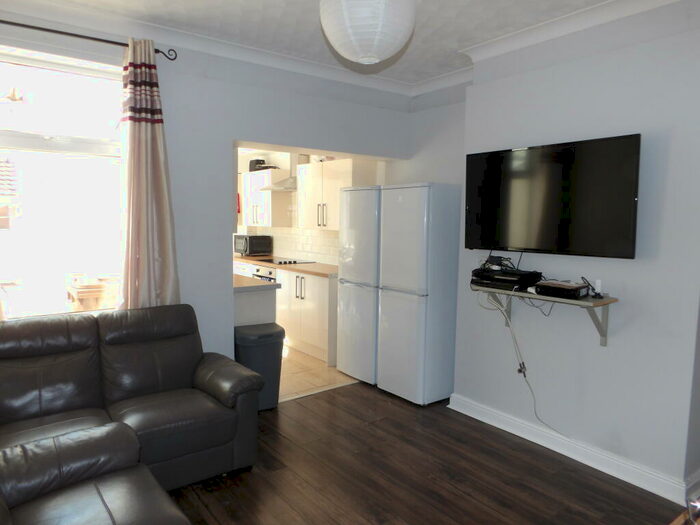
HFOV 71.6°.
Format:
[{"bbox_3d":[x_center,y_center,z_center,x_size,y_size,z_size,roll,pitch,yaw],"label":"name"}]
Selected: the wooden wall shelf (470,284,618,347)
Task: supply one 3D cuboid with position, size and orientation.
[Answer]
[{"bbox_3d":[1.161,0.323,2.996,0.289,0.293,0.802,-4,7,-37],"label":"wooden wall shelf"}]

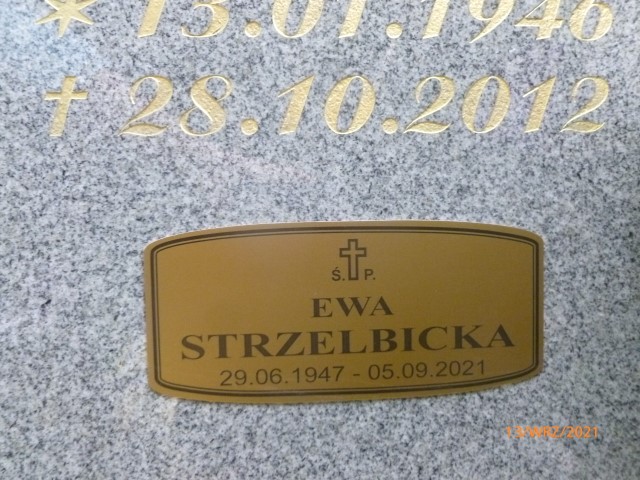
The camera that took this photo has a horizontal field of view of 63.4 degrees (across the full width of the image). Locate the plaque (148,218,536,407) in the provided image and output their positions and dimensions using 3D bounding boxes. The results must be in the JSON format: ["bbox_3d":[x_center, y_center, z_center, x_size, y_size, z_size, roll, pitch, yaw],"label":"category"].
[{"bbox_3d":[0.017,0.039,0.279,0.215,0.099,0.003,-1,3,-5],"label":"plaque"}]

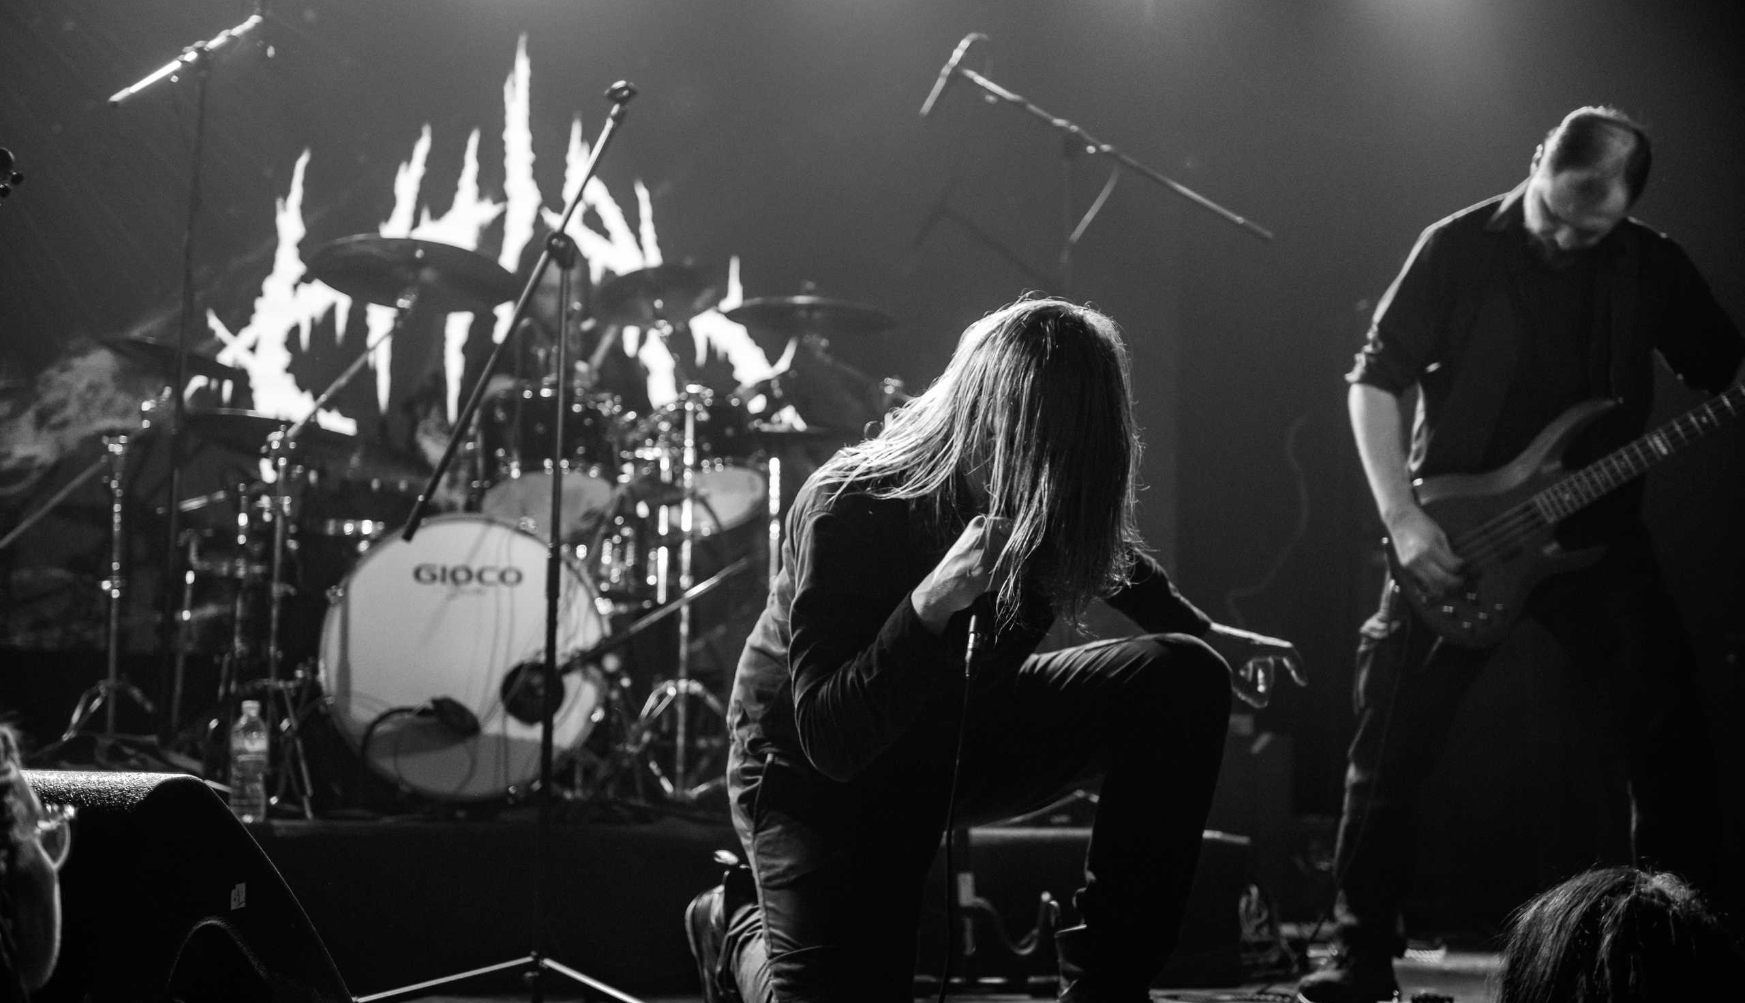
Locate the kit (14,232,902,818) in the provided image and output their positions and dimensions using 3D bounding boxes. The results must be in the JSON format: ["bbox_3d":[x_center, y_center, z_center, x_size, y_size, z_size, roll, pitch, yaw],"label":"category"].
[{"bbox_3d":[-0.876,0.066,5.403,1.970,1.270,1.400,1,-6,-2],"label":"kit"}]

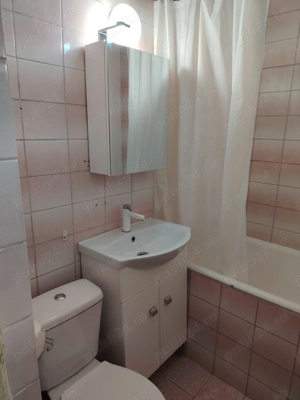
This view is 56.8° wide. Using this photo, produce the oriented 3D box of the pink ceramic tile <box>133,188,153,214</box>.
[{"bbox_3d":[-0.046,0.005,1.718,0.010,0.150,0.198,13,19,40],"label":"pink ceramic tile"}]

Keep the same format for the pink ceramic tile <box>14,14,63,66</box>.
[{"bbox_3d":[-0.437,-0.628,1.098,0.010,0.150,0.198,13,19,40],"label":"pink ceramic tile"}]

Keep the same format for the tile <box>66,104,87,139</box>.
[{"bbox_3d":[-0.308,-0.368,1.319,0.010,0.150,0.200,13,19,40],"label":"tile"}]

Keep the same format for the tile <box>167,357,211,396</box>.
[{"bbox_3d":[0.229,1.034,1.634,0.199,0.010,0.202,13,19,40],"label":"tile"}]

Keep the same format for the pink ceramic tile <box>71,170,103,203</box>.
[{"bbox_3d":[-0.314,-0.073,1.400,0.010,0.150,0.200,13,19,41],"label":"pink ceramic tile"}]

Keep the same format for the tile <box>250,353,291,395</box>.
[{"bbox_3d":[0.604,0.871,1.395,0.198,0.150,0.010,13,19,40],"label":"tile"}]

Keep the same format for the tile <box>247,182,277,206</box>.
[{"bbox_3d":[0.815,-0.047,2.005,0.200,0.150,0.010,13,19,41],"label":"tile"}]

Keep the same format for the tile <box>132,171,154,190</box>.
[{"bbox_3d":[-0.043,-0.142,1.680,0.010,0.150,0.198,13,19,40],"label":"tile"}]

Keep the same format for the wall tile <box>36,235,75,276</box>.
[{"bbox_3d":[-0.451,0.256,1.323,0.010,0.150,0.198,13,19,40],"label":"wall tile"}]

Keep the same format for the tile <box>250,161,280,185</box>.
[{"bbox_3d":[0.810,-0.193,1.949,0.200,0.150,0.010,13,19,40],"label":"tile"}]

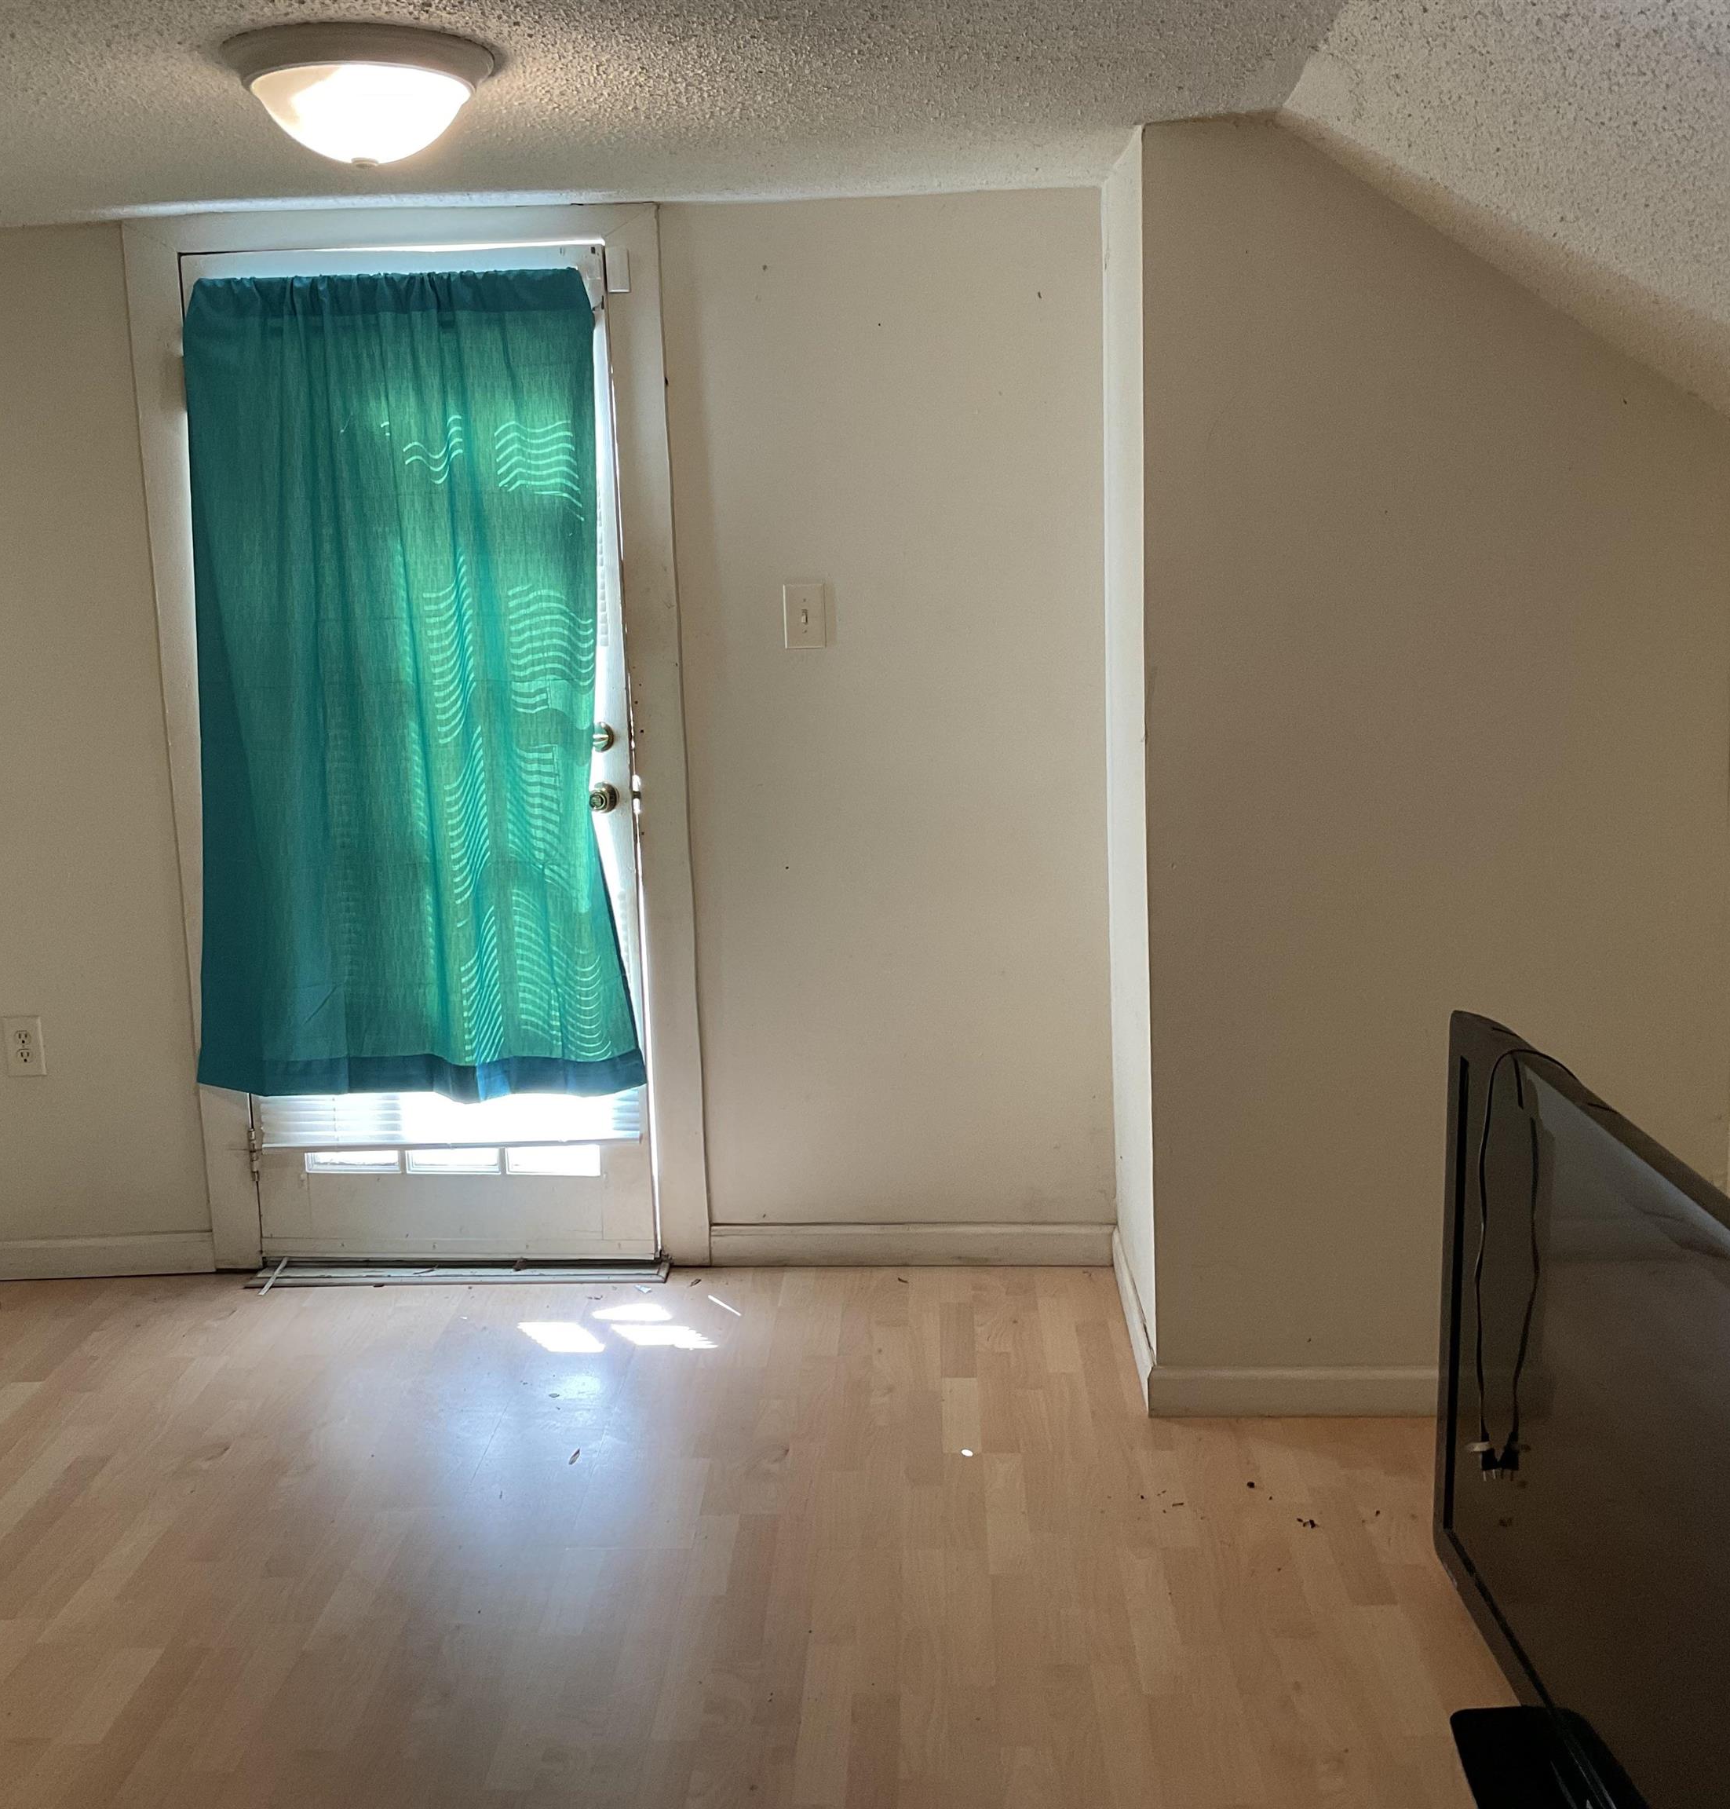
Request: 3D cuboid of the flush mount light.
[{"bbox_3d":[-0.636,-1.011,2.575,0.340,0.135,0.340,-2,10,2],"label":"flush mount light"}]

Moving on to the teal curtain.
[{"bbox_3d":[-0.902,-0.385,3.871,0.887,1.577,0.090,-2,10,2],"label":"teal curtain"}]

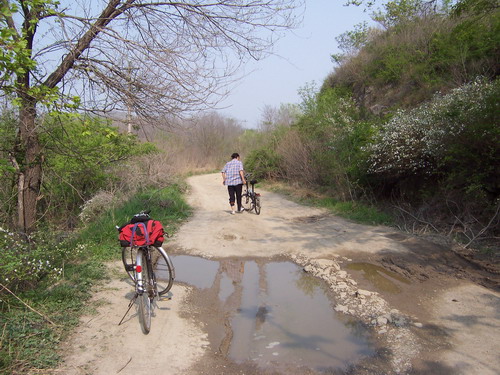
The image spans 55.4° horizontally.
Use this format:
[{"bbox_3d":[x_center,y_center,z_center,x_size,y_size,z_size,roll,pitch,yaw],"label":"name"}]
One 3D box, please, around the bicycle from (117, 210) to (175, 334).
[{"bbox_3d":[-0.960,0.690,4.340,0.550,0.950,1.680,0,2,-9],"label":"bicycle"}]

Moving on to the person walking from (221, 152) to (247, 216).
[{"bbox_3d":[-0.452,-0.100,12.700,0.620,1.620,0.450,0,2,-5],"label":"person walking"}]

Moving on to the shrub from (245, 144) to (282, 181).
[{"bbox_3d":[0.730,-1.290,25.500,2.100,2.050,2.000,0,2,0],"label":"shrub"}]

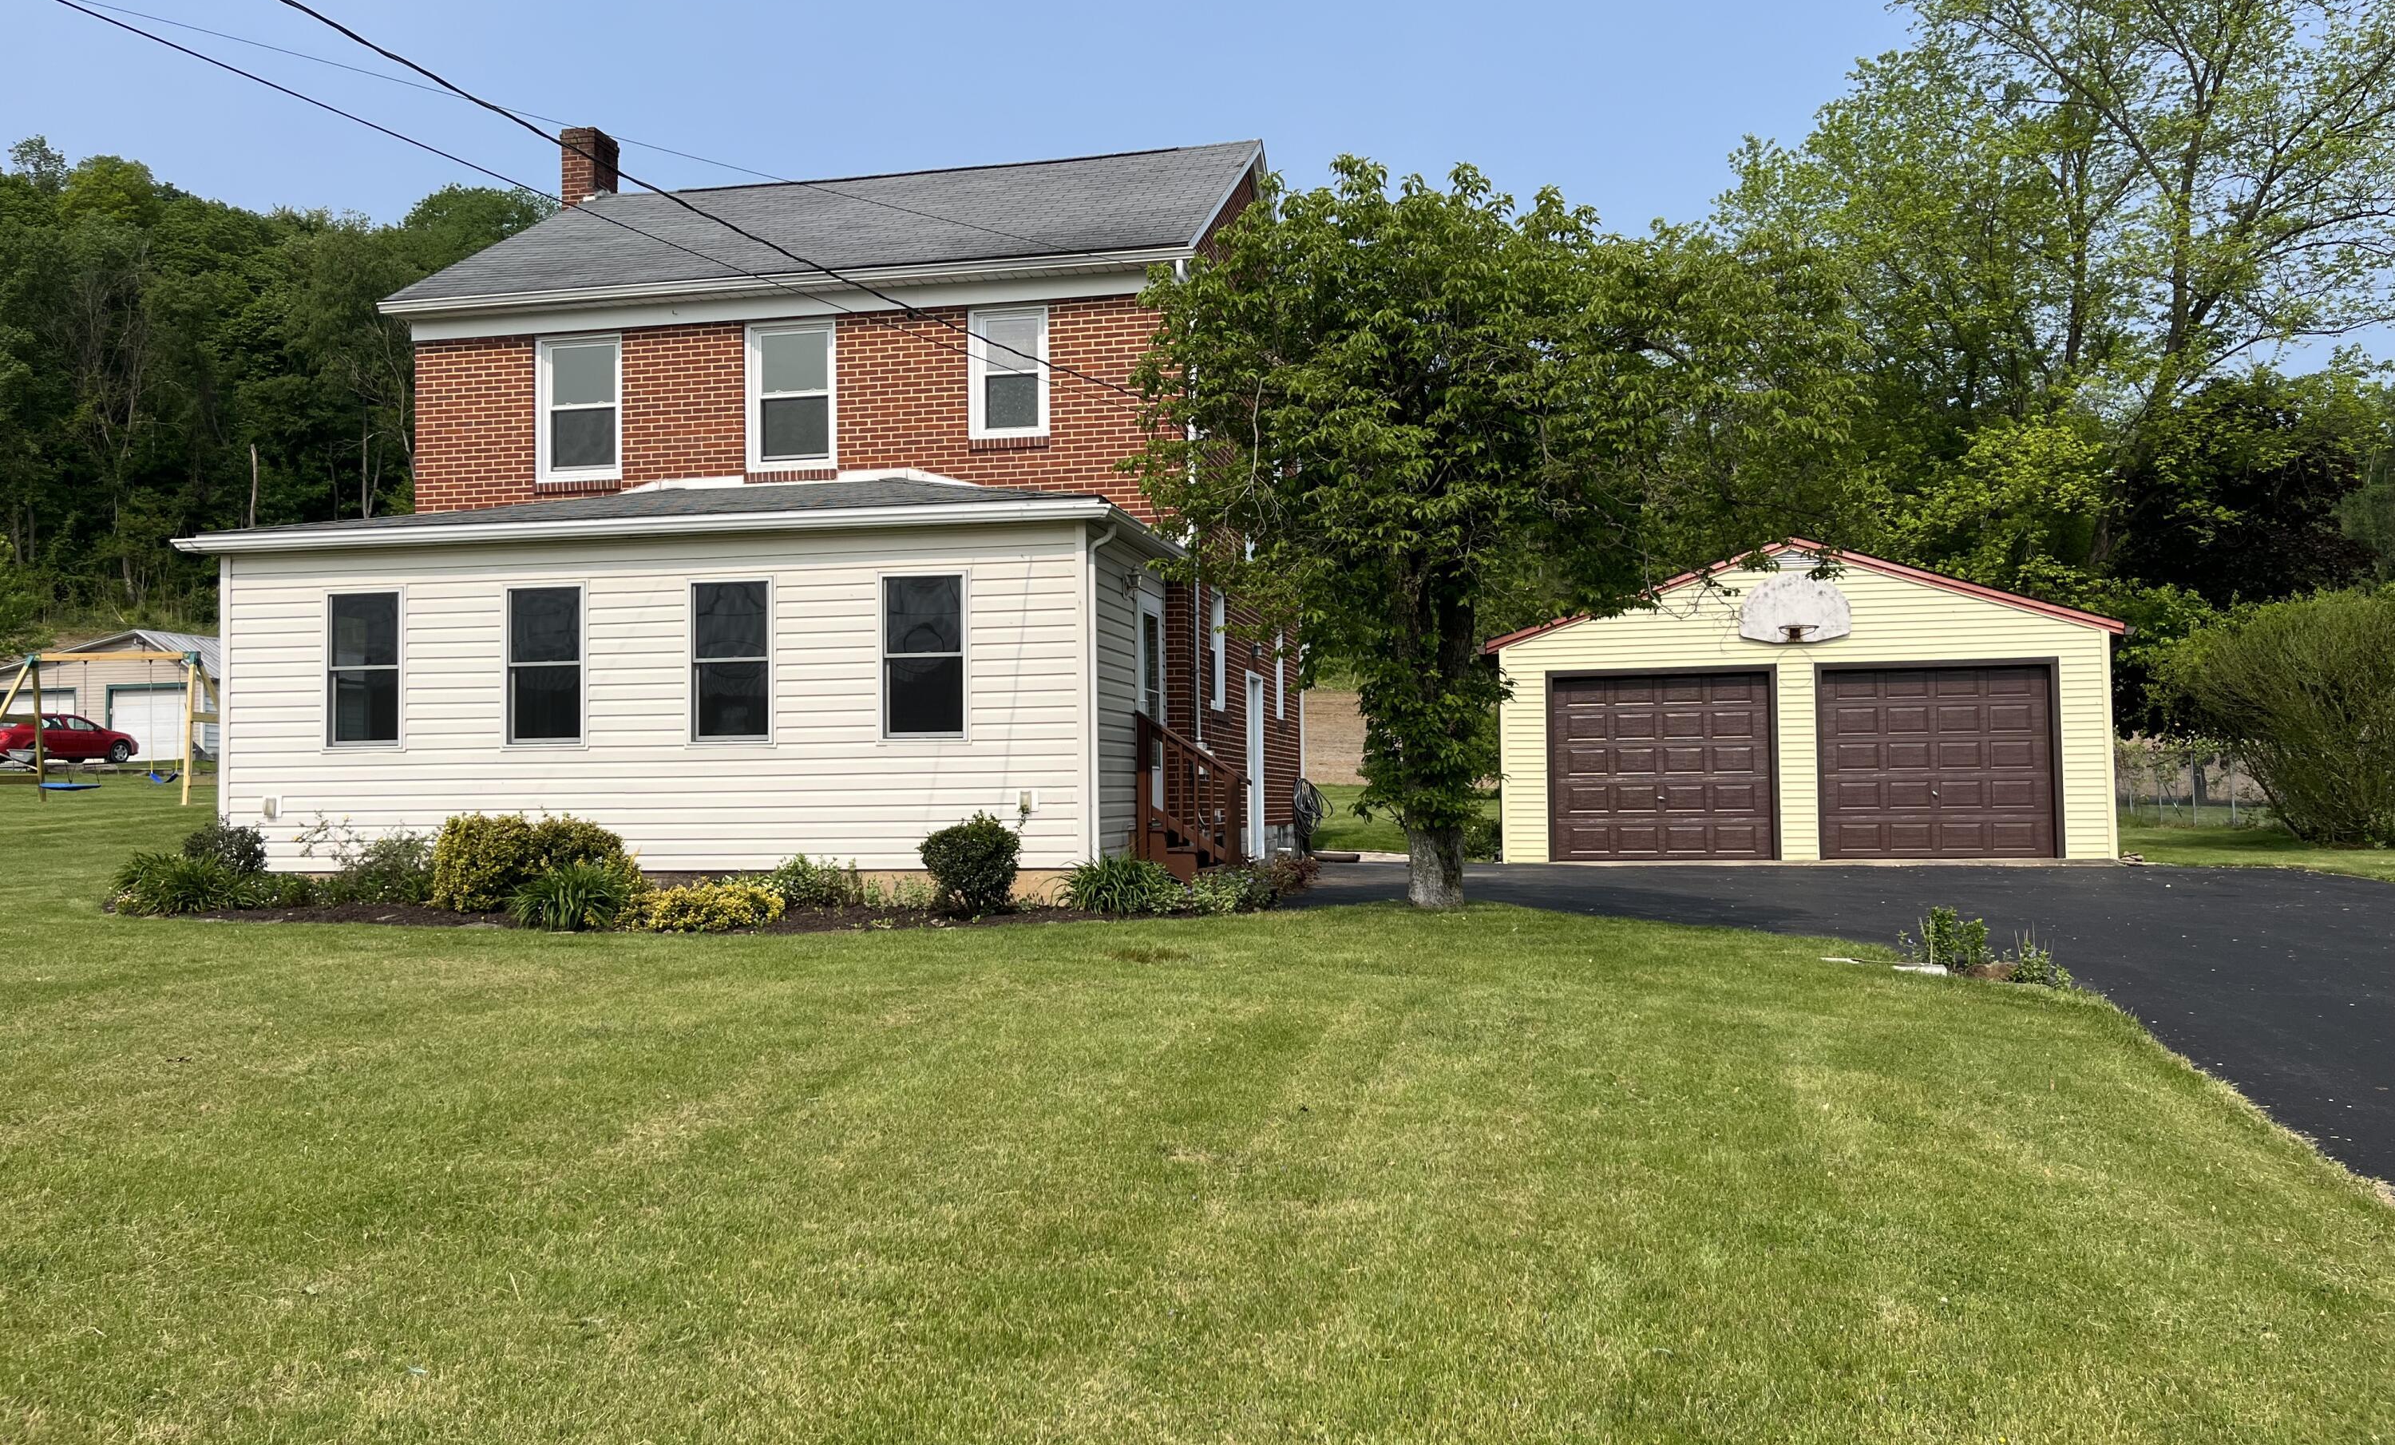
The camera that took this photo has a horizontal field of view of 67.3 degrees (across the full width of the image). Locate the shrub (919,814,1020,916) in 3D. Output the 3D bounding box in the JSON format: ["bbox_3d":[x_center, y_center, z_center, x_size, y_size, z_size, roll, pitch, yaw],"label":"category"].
[{"bbox_3d":[-1.668,1.050,13.200,0.741,0.727,0.720,-1,-2,10],"label":"shrub"}]

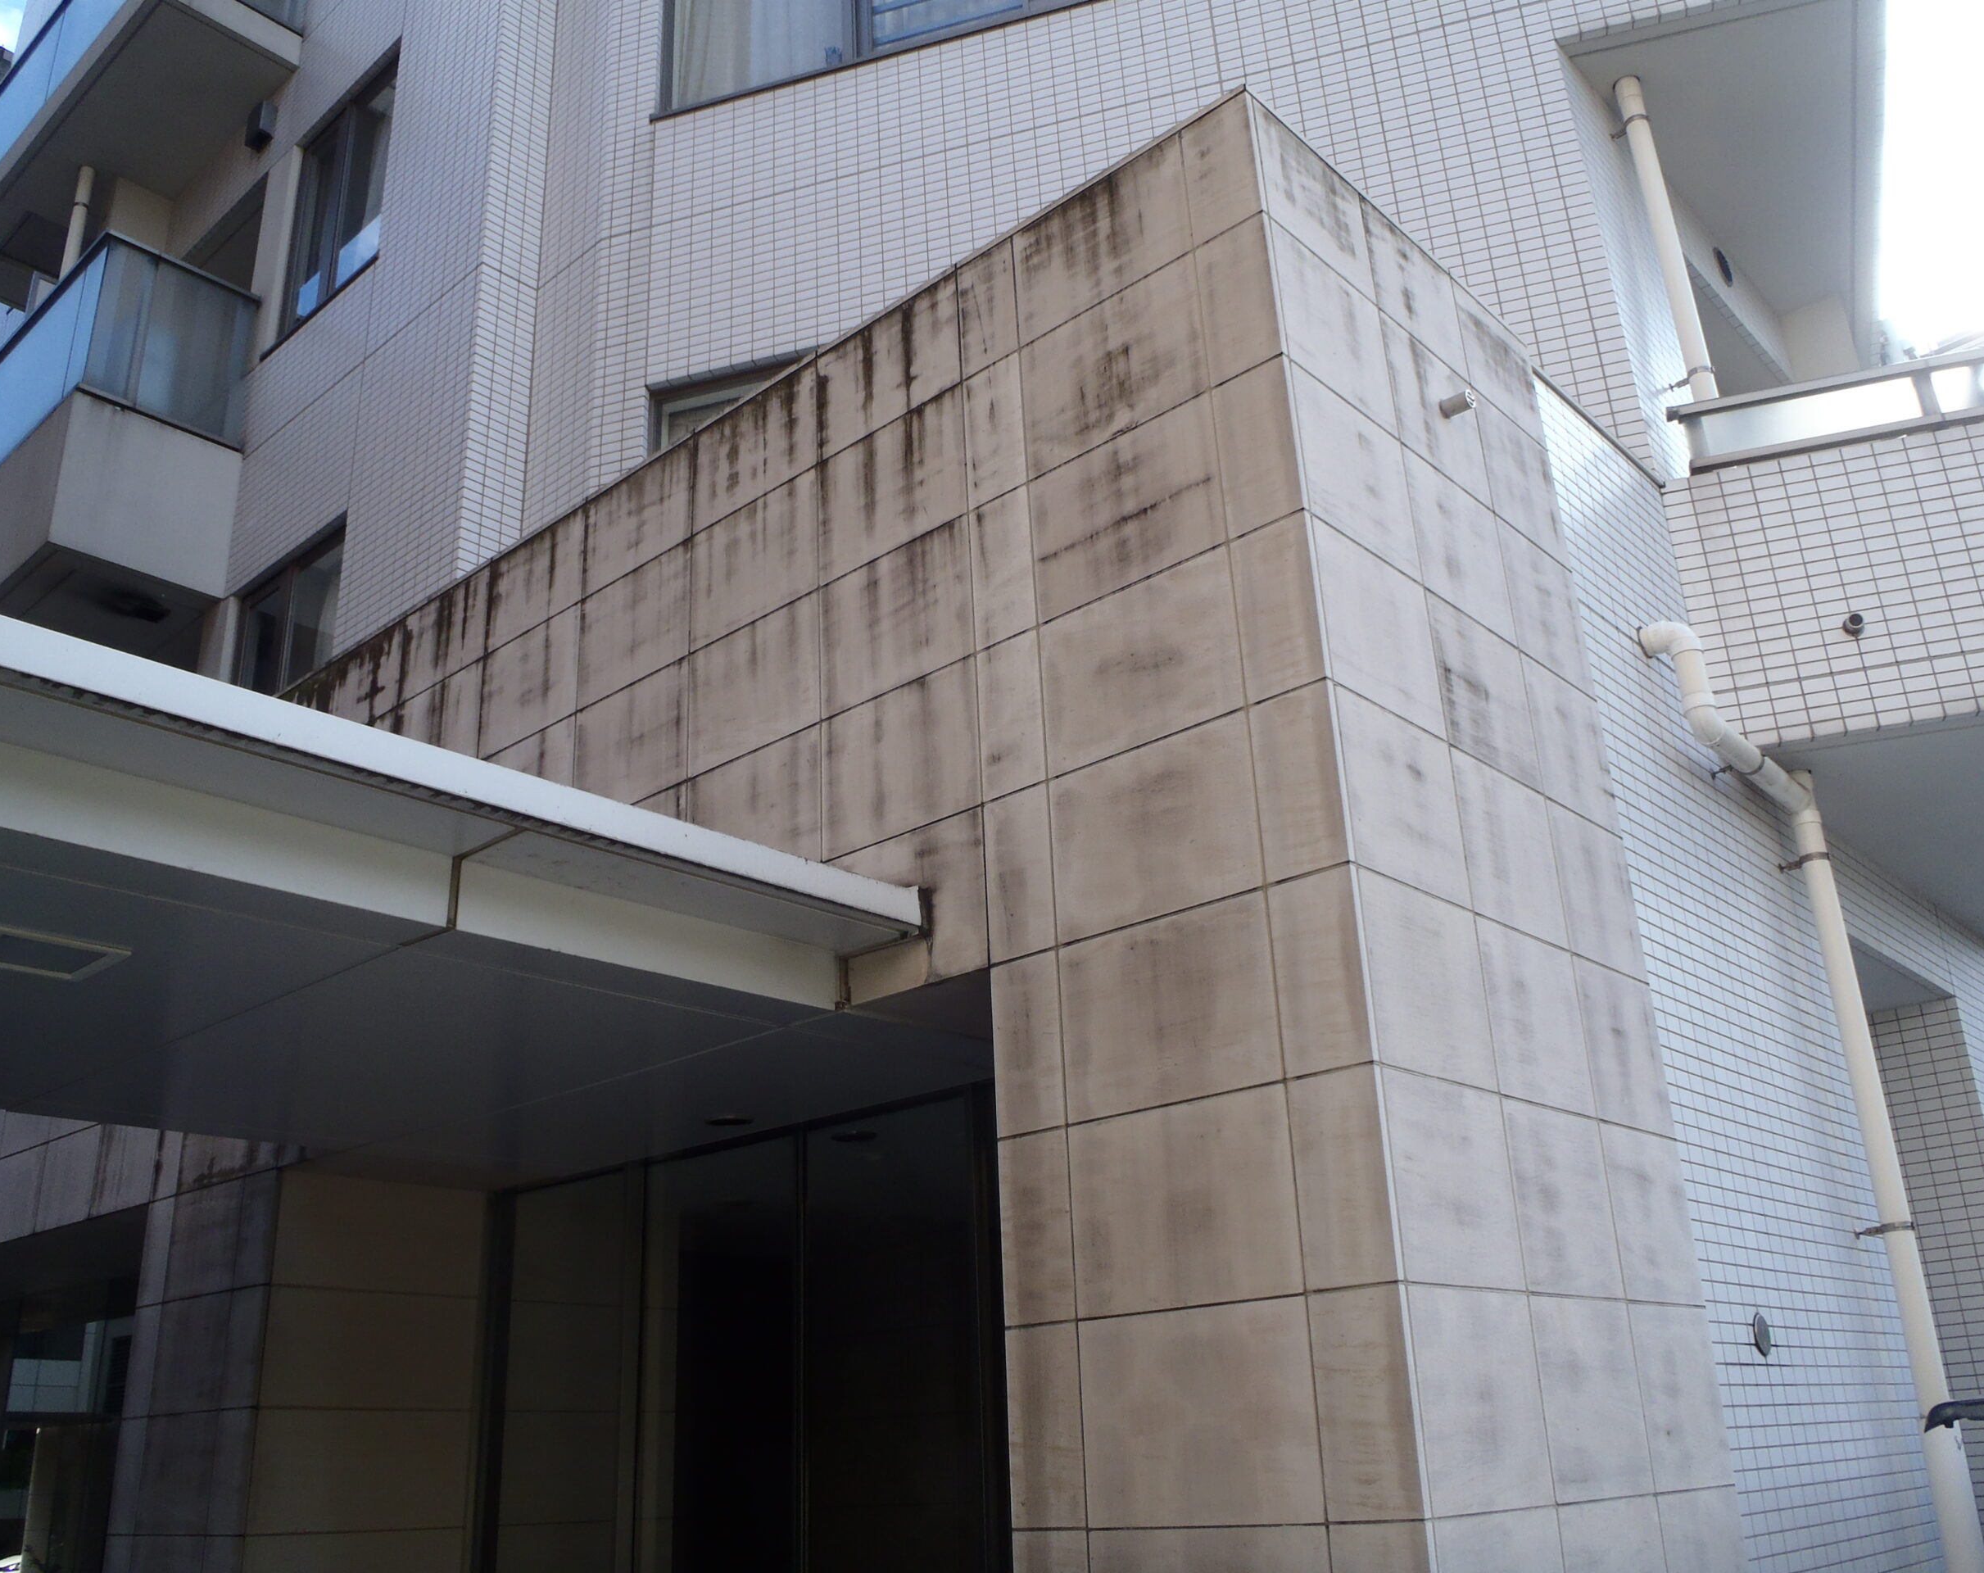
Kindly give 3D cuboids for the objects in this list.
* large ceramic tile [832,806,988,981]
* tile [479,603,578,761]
[{"bbox_3d":[-0.216,0.310,4.234,0.563,0.398,0.030,-20,-27,38],"label":"large ceramic tile"},{"bbox_3d":[-1.556,-0.345,5.741,0.559,0.399,0.022,-20,-27,38],"label":"tile"}]

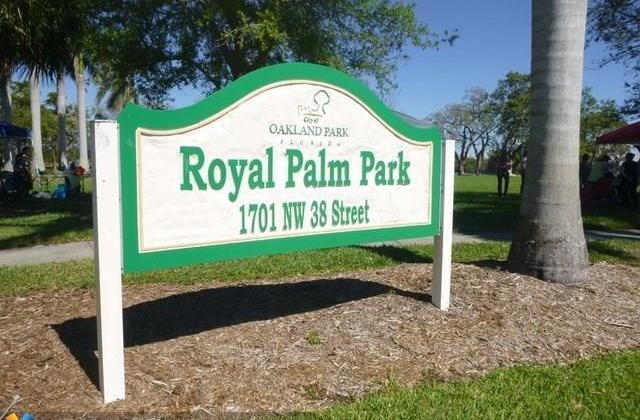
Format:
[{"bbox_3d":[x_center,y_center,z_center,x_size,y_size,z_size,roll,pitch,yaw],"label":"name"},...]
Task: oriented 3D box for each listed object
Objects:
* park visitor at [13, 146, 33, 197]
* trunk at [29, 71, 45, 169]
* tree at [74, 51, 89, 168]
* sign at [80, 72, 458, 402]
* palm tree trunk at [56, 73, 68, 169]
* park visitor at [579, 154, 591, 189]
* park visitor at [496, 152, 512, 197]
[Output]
[{"bbox_3d":[-9.515,-1.221,14.800,0.420,1.580,0.550,-4,7,-41],"label":"park visitor"},{"bbox_3d":[-17.442,-5.330,28.500,0.680,6.638,0.680,1,5,0],"label":"trunk"},{"bbox_3d":[-16.455,-6.562,32.000,0.740,8.465,0.740,1,5,0],"label":"tree"},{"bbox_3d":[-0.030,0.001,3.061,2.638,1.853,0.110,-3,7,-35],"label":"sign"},{"bbox_3d":[-18.597,-6.302,33.500,0.680,7.730,0.680,1,5,0],"label":"palm tree trunk"},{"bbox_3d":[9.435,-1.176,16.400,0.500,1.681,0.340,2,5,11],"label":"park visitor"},{"bbox_3d":[6.944,-1.333,17.400,0.540,1.652,0.340,-1,5,-17],"label":"park visitor"}]

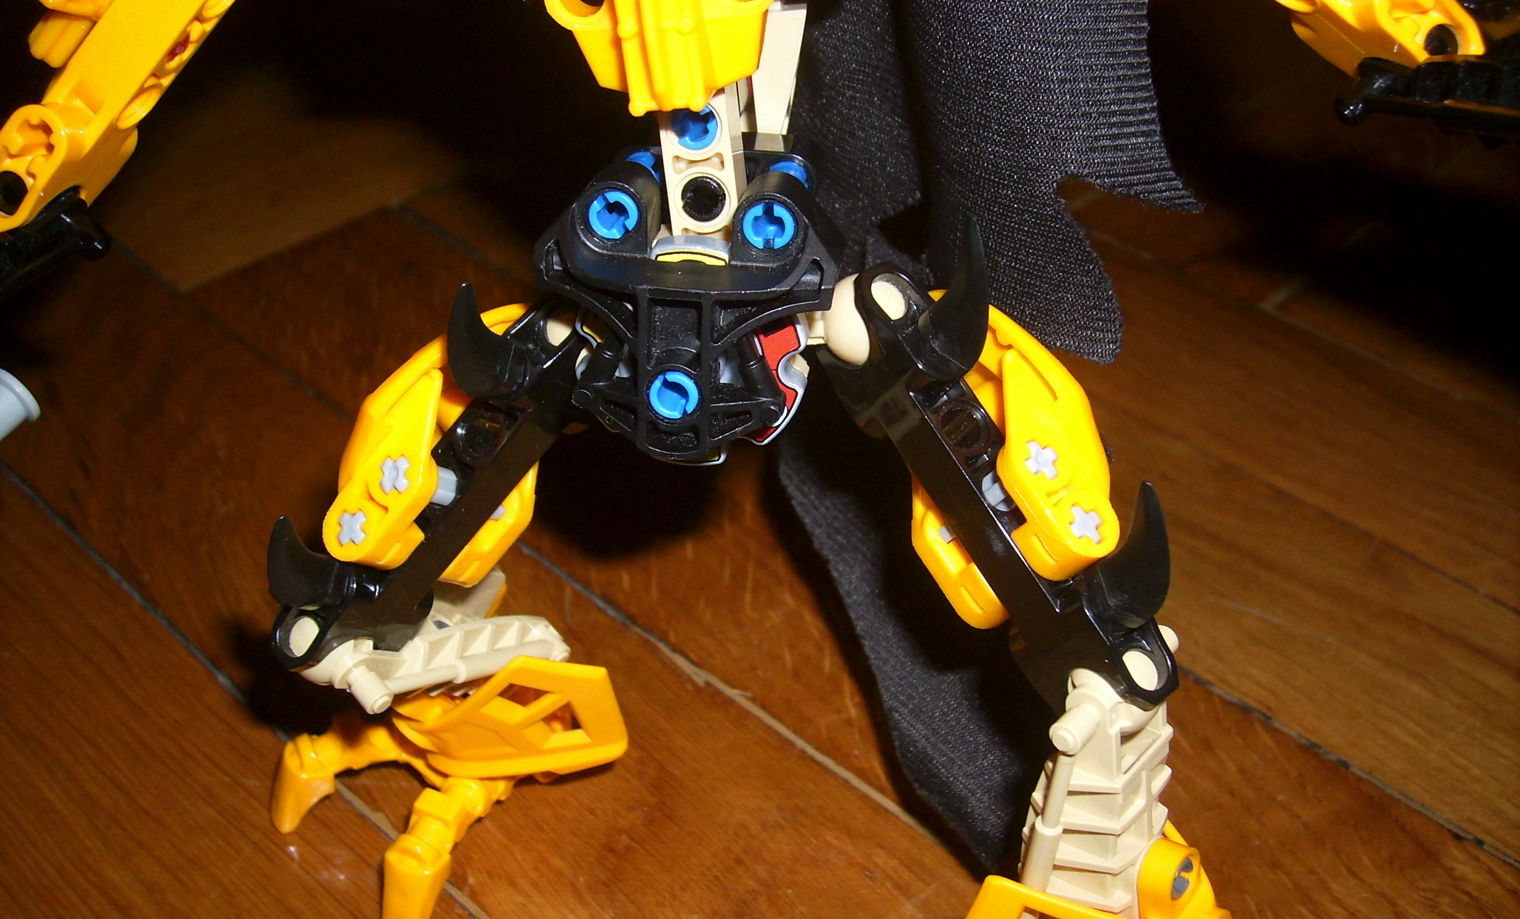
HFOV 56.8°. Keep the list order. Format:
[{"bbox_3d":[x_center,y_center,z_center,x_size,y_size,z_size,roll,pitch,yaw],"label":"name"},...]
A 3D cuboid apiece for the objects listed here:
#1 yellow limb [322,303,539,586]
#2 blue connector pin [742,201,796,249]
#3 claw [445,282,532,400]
[{"bbox_3d":[-0.035,-0.002,0.171,0.034,0.023,0.018,-49,58,9],"label":"yellow limb"},{"bbox_3d":[0.003,-0.028,0.145,0.005,0.005,0.020,5,30,8],"label":"blue connector pin"},{"bbox_3d":[-0.031,-0.013,0.154,0.011,0.014,0.007,-49,58,9],"label":"claw"}]

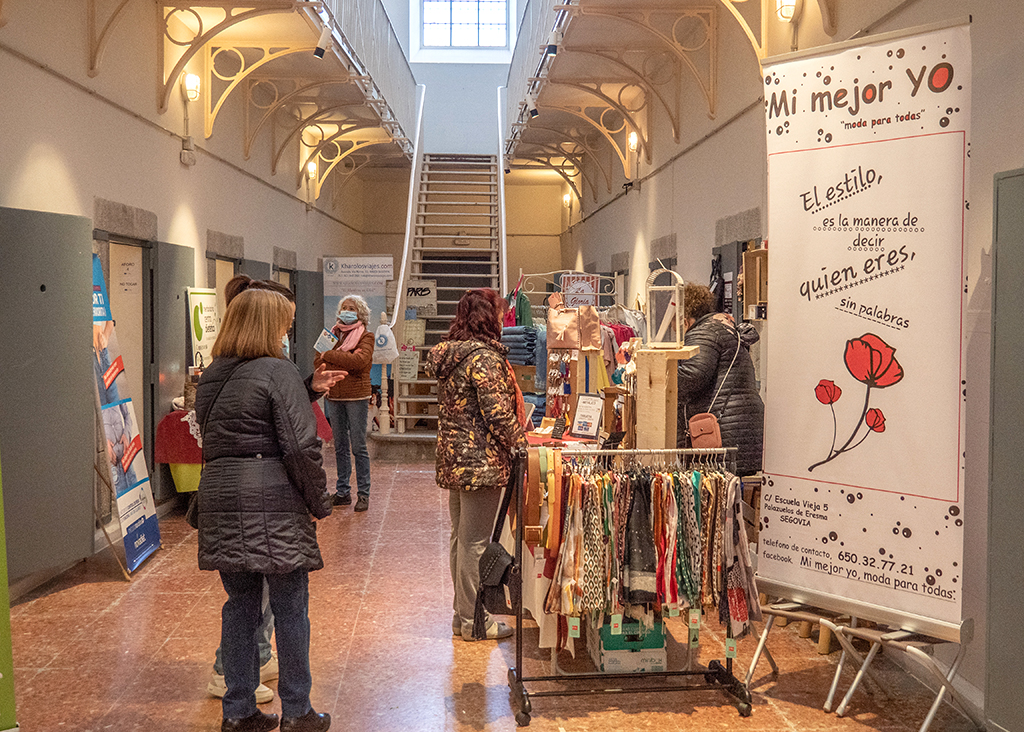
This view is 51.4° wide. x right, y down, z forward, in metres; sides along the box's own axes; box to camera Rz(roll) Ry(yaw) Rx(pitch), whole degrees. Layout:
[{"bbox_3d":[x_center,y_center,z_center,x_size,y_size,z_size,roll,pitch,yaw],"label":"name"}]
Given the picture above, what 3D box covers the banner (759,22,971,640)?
[{"bbox_3d":[1.265,-0.115,3.929,0.160,2.120,0.850,-3,5,-42],"label":"banner"}]

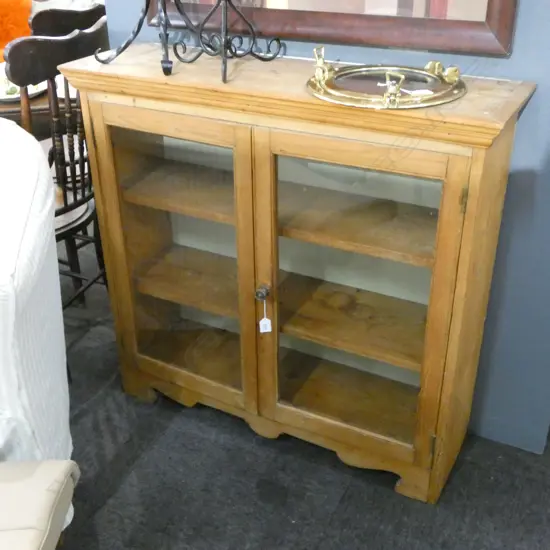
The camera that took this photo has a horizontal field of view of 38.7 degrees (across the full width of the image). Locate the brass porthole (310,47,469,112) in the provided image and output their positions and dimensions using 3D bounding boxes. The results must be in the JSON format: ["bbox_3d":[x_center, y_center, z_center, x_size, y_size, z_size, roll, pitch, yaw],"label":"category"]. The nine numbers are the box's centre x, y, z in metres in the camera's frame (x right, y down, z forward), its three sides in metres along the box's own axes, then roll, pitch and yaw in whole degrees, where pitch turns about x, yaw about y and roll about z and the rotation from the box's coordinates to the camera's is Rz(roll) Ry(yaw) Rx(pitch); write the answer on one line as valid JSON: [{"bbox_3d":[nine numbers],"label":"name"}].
[{"bbox_3d":[0.256,-0.451,1.713,0.345,0.085,0.340,0,30,0],"label":"brass porthole"}]

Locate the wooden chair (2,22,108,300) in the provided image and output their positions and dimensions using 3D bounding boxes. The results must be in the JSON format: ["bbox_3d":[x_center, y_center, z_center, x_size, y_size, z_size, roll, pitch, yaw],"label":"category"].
[{"bbox_3d":[-0.792,-0.306,2.571,0.530,1.060,0.470,11,32,19],"label":"wooden chair"}]

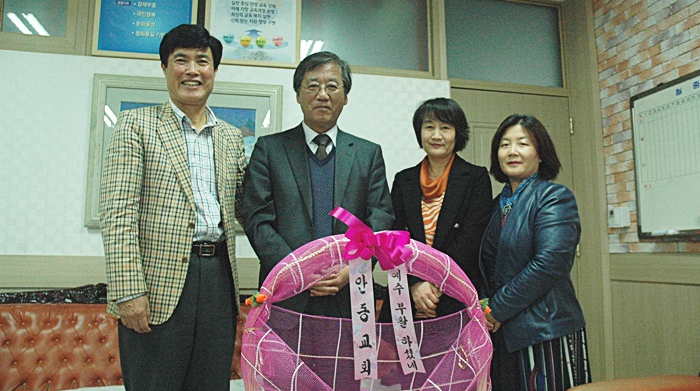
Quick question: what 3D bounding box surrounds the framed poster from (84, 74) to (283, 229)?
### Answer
[{"bbox_3d":[-0.918,-0.246,2.991,1.053,0.861,0.040,2,-7,-12],"label":"framed poster"}]

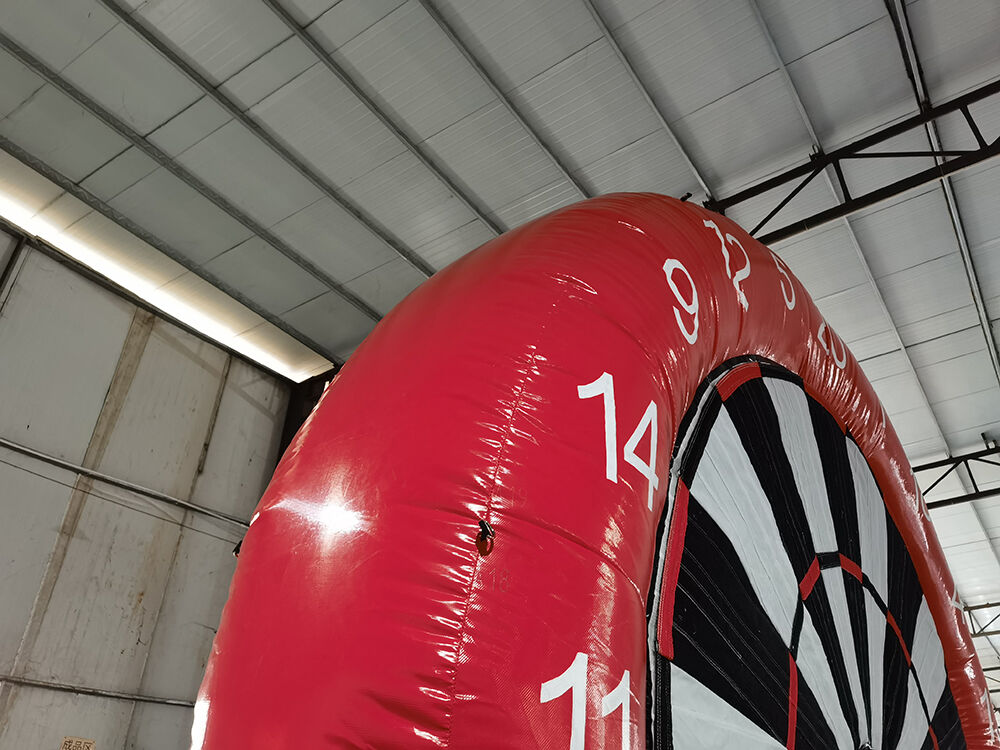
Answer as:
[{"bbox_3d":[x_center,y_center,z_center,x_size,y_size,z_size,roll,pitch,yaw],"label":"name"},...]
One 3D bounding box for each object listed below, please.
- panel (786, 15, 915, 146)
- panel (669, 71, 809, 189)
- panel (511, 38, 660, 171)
[{"bbox_3d":[2.607,-2.139,5.759,0.736,0.050,0.964,-20,-36,28],"label":"panel"},{"bbox_3d":[1.932,-1.885,6.158,0.864,0.050,0.959,-20,-36,28],"label":"panel"},{"bbox_3d":[0.653,-2.015,5.908,0.860,0.050,0.969,-20,-36,28],"label":"panel"}]

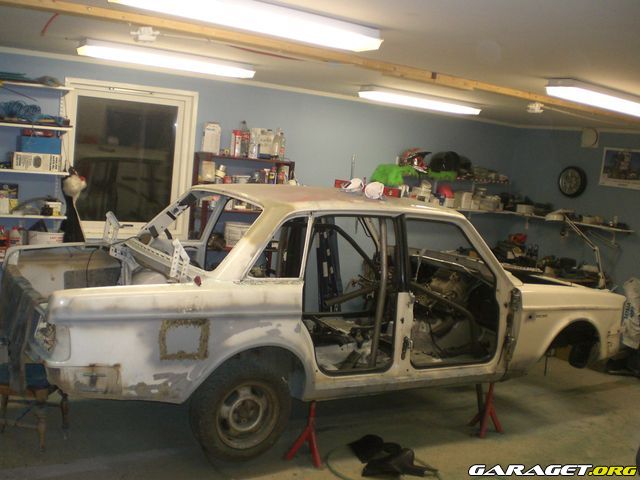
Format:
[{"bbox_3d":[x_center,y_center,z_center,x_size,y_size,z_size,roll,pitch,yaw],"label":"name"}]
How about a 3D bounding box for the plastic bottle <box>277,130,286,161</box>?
[{"bbox_3d":[-0.360,-0.890,6.650,0.068,0.265,0.068,6,7,-1],"label":"plastic bottle"}]

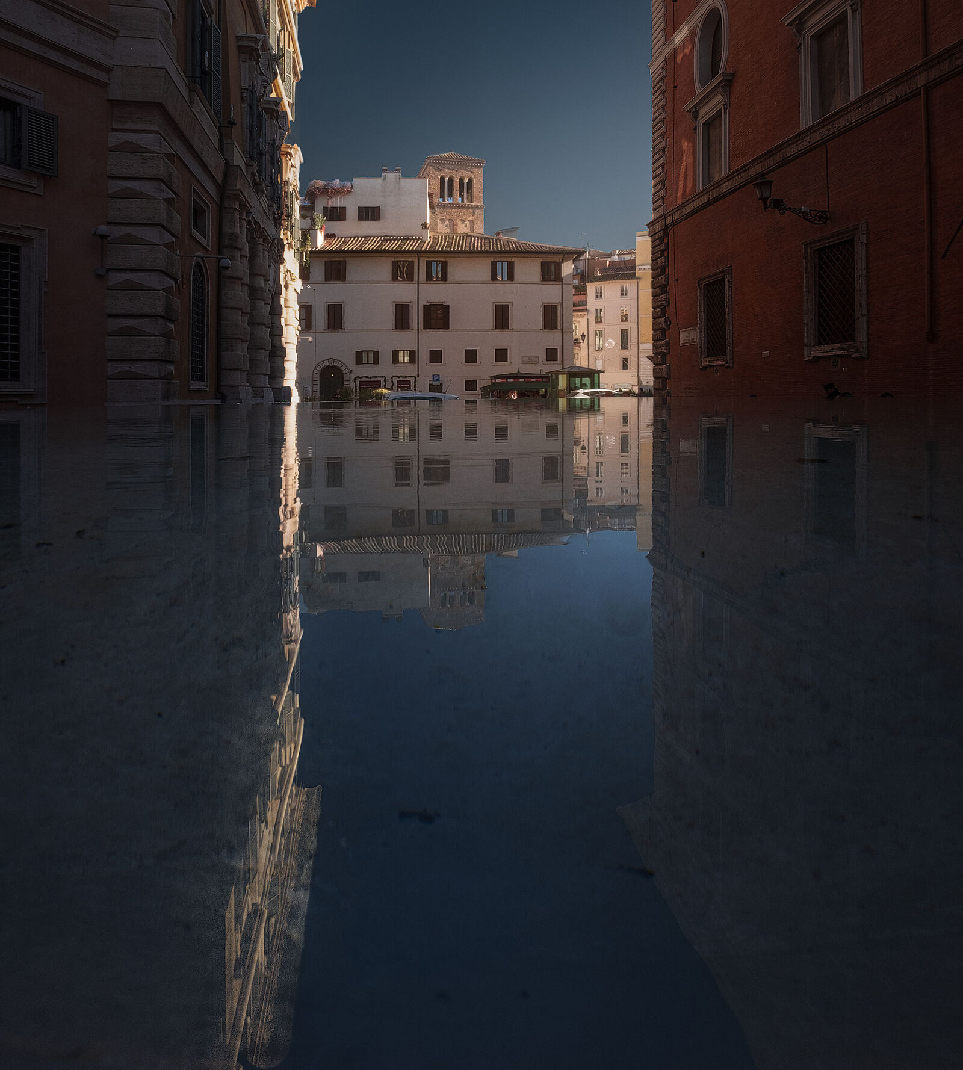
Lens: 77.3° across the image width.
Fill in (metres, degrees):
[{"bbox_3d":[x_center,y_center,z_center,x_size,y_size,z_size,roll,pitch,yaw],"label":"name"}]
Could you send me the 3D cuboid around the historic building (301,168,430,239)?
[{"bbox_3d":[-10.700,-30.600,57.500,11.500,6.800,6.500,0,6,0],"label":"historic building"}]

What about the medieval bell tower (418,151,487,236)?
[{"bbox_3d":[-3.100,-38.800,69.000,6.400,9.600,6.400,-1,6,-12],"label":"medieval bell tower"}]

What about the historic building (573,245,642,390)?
[{"bbox_3d":[16.500,-27.200,79.500,8.500,18.500,9.000,2,6,18],"label":"historic building"}]

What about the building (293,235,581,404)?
[{"bbox_3d":[-3.800,-18.600,55.200,24.000,14.500,12.000,0,6,0],"label":"building"}]

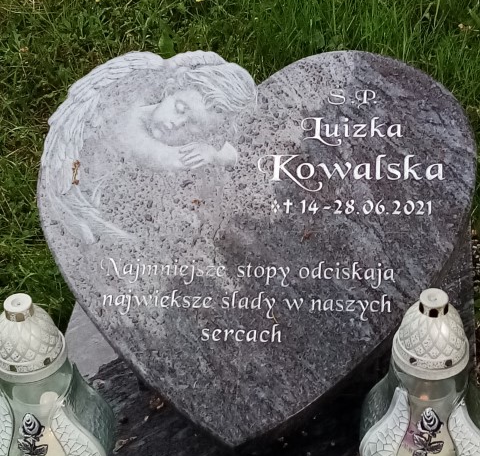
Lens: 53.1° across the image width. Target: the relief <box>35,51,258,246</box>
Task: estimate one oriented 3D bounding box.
[{"bbox_3d":[-0.138,-0.130,0.734,0.325,0.050,0.330,0,69,6],"label":"relief"}]

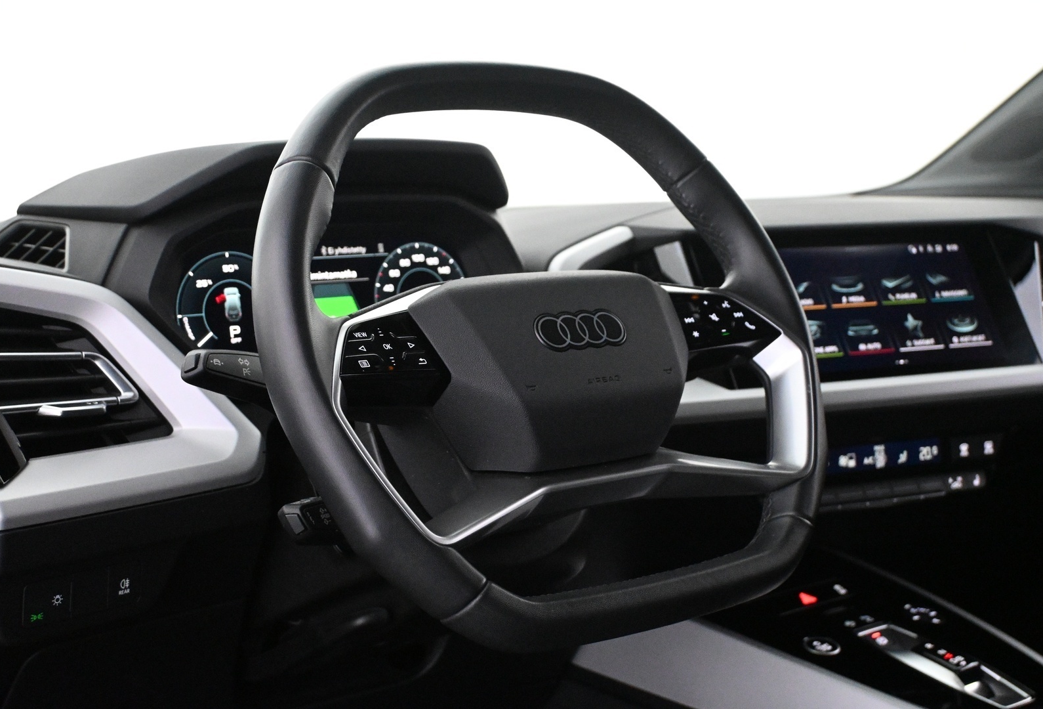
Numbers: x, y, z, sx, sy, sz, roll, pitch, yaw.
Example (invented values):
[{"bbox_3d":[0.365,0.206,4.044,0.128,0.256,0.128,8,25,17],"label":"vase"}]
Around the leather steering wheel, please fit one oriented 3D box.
[{"bbox_3d":[0.011,-0.003,0.846,0.372,0.349,0.098,-6,-20,-35],"label":"leather steering wheel"}]

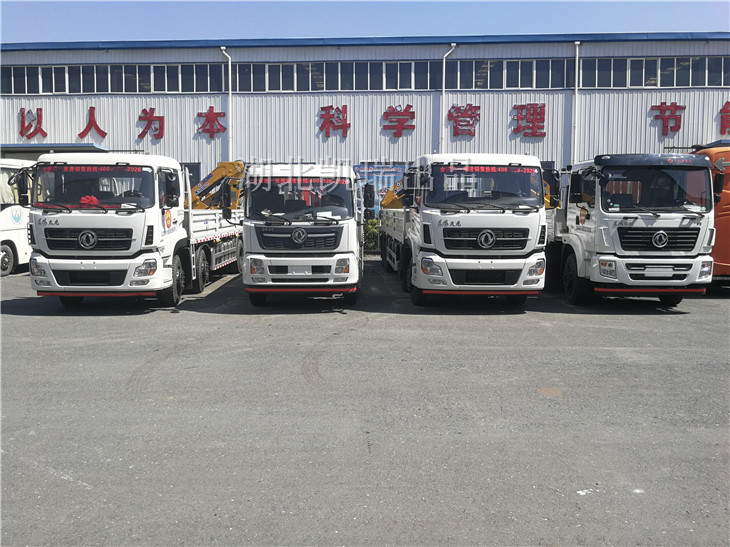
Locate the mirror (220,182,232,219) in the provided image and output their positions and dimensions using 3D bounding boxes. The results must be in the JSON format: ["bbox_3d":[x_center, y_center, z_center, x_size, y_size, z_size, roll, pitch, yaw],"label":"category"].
[{"bbox_3d":[-2.746,-1.440,11.350,0.200,0.690,0.120,1,6,8],"label":"mirror"}]

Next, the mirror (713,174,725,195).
[{"bbox_3d":[7.030,-1.787,11.300,0.190,0.400,0.110,-1,6,-12],"label":"mirror"}]

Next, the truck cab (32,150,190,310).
[{"bbox_3d":[-5.183,-0.812,11.629,2.510,3.080,2.200,0,6,-2],"label":"truck cab"}]

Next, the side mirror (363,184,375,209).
[{"bbox_3d":[0.090,-1.542,11.400,0.195,0.450,0.100,-1,5,-18],"label":"side mirror"}]

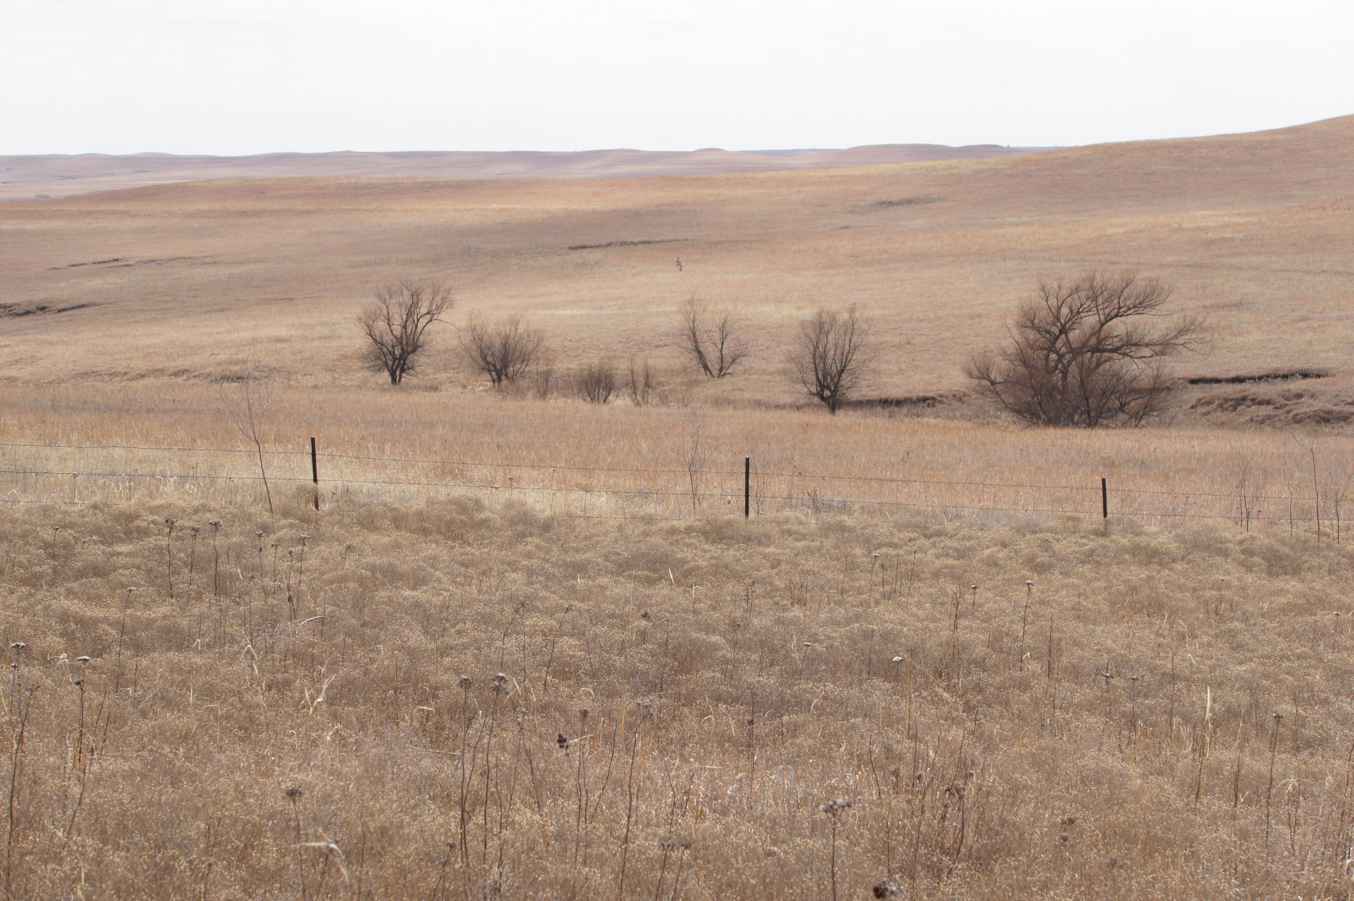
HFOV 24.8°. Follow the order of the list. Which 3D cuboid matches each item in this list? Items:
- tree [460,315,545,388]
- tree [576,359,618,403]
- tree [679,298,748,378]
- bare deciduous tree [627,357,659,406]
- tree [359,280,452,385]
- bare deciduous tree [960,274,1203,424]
[{"bbox_3d":[-7.130,-4.040,126.000,3.420,2.940,3.070,0,5,0],"label":"tree"},{"bbox_3d":[-3.250,-2.680,123.000,1.650,1.860,1.480,0,5,0],"label":"tree"},{"bbox_3d":[1.540,-4.730,130.000,2.940,3.440,2.360,0,5,0],"label":"tree"},{"bbox_3d":[-1.340,-2.680,122.000,1.210,2.050,1.030,0,5,0],"label":"bare deciduous tree"},{"bbox_3d":[-11.180,-4.820,127.000,3.840,4.360,3.450,0,5,0],"label":"tree"},{"bbox_3d":[15.850,-3.890,120.000,9.270,6.180,7.880,0,5,0],"label":"bare deciduous tree"}]

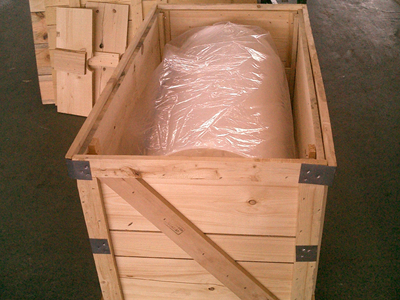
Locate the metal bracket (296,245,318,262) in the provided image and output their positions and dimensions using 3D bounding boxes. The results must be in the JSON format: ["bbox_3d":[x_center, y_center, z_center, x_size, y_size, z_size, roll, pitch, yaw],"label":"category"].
[{"bbox_3d":[0.334,0.322,1.265,0.063,0.074,0.018,2,36,8],"label":"metal bracket"}]

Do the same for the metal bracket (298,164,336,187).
[{"bbox_3d":[0.312,0.065,1.078,0.088,0.067,0.018,2,36,8],"label":"metal bracket"}]

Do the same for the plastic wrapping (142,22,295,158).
[{"bbox_3d":[0.092,-0.073,1.741,0.610,0.564,1.093,2,36,8],"label":"plastic wrapping"}]

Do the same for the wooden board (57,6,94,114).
[{"bbox_3d":[-0.835,-0.577,2.700,0.280,0.700,0.022,10,16,18],"label":"wooden board"}]

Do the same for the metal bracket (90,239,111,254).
[{"bbox_3d":[-0.337,0.325,1.373,0.062,0.075,0.018,2,36,8],"label":"metal bracket"}]

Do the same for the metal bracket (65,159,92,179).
[{"bbox_3d":[-0.346,0.058,1.176,0.064,0.070,0.018,2,36,8],"label":"metal bracket"}]

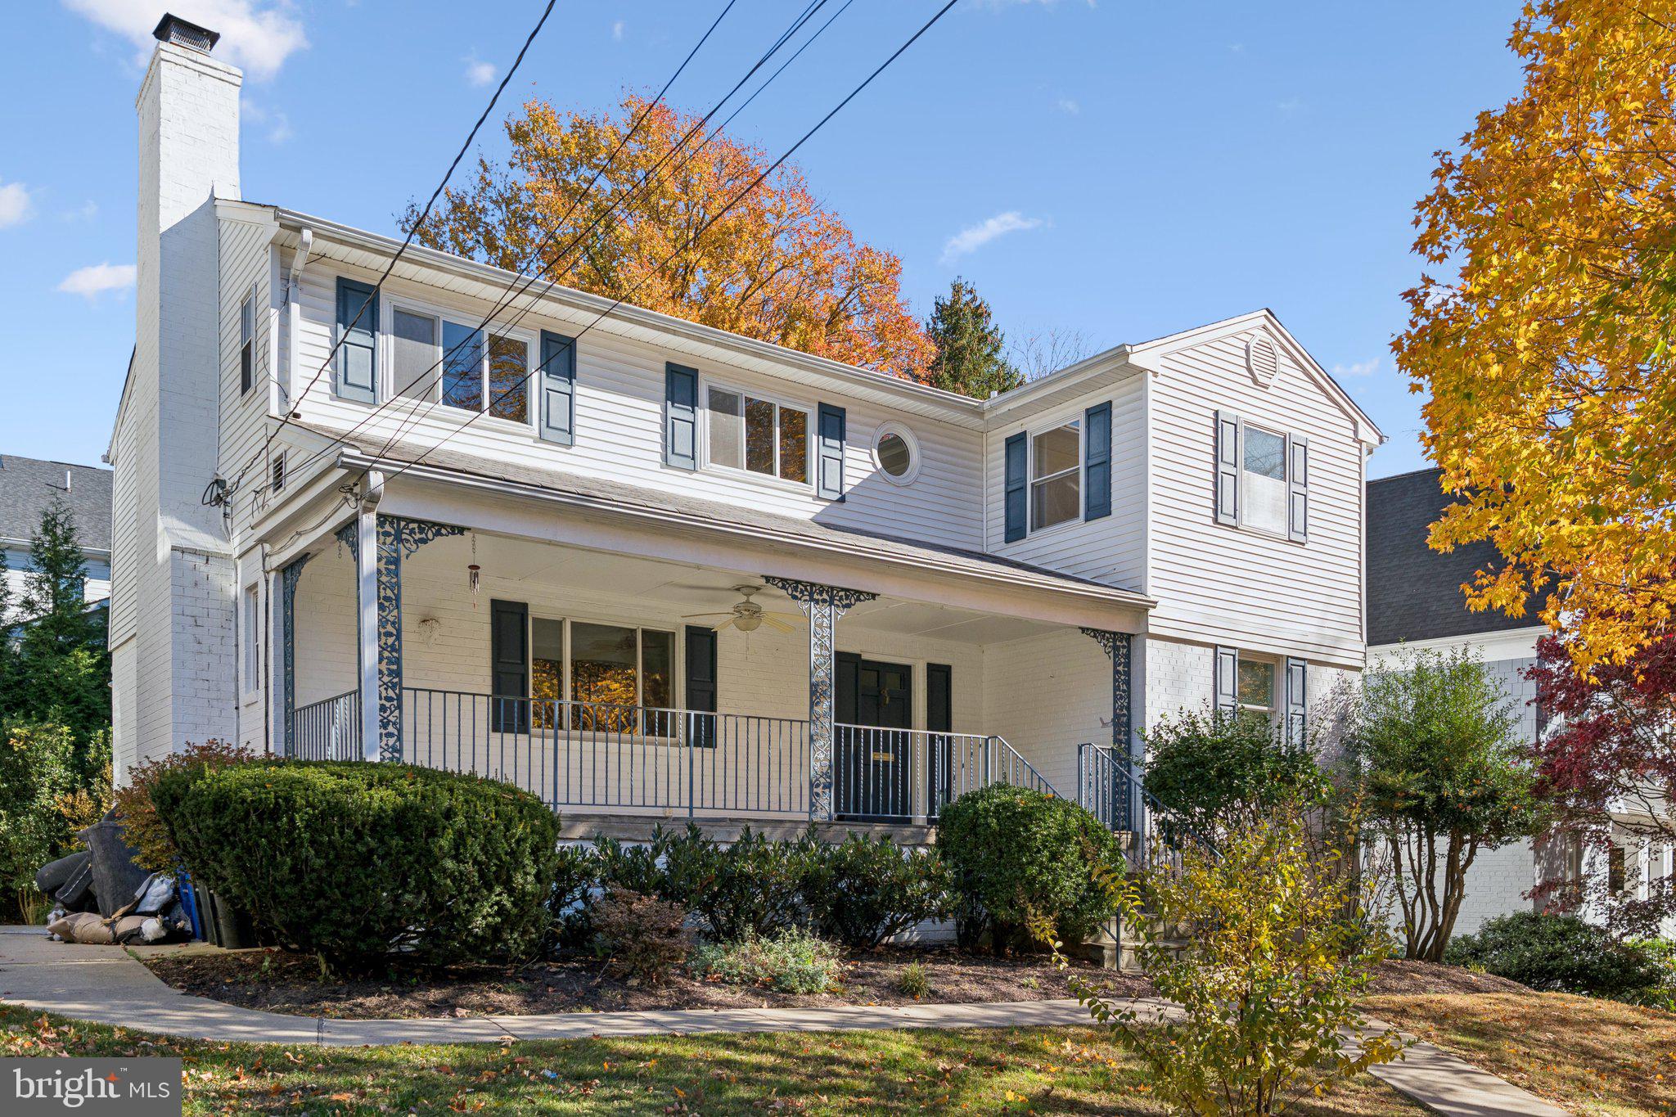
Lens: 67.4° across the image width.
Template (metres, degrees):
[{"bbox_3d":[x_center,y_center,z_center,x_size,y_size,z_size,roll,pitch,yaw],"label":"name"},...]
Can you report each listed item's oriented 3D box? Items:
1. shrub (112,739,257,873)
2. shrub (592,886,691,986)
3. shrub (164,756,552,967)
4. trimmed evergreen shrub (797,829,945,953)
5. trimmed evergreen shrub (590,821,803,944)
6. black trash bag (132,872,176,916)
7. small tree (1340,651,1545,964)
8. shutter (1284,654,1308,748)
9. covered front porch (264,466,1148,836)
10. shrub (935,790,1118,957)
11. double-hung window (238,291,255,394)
[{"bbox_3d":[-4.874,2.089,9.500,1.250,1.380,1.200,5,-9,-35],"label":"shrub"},{"bbox_3d":[-1.400,2.671,8.900,0.680,0.680,0.660,0,-7,0],"label":"shrub"},{"bbox_3d":[-3.245,2.055,8.500,2.350,1.300,1.450,5,-9,-35],"label":"shrub"},{"bbox_3d":[0.345,3.294,12.500,1.350,1.100,1.150,5,-9,-36],"label":"trimmed evergreen shrub"},{"bbox_3d":[-1.287,2.997,11.600,1.750,1.050,1.150,5,-9,-36],"label":"trimmed evergreen shrub"},{"bbox_3d":[-7.076,3.473,13.000,0.440,0.430,0.400,2,-8,-17],"label":"black trash bag"},{"bbox_3d":[7.307,2.929,15.200,2.250,3.600,2.100,-3,-8,24],"label":"small tree"},{"bbox_3d":[5.680,1.862,15.600,0.375,1.250,0.050,5,-9,-35],"label":"shutter"},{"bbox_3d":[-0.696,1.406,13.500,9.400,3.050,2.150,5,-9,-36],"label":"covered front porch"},{"bbox_3d":[1.895,3.060,12.500,1.650,1.550,1.600,0,-7,0],"label":"shrub"},{"bbox_3d":[-5.859,-2.140,12.450,0.120,0.950,0.600,6,-9,-37],"label":"double-hung window"}]

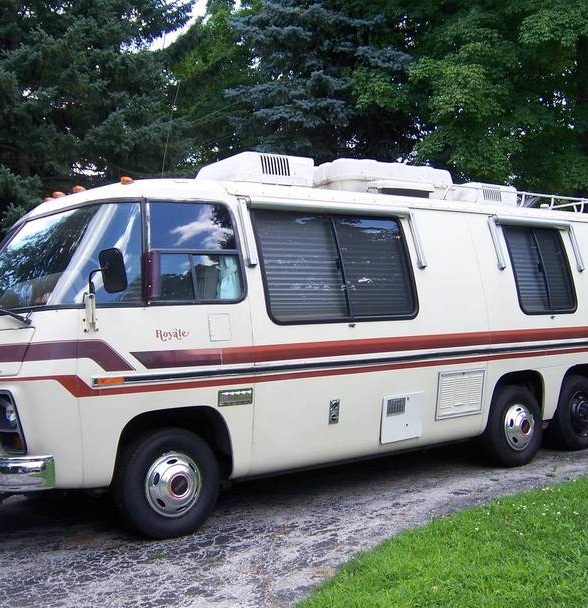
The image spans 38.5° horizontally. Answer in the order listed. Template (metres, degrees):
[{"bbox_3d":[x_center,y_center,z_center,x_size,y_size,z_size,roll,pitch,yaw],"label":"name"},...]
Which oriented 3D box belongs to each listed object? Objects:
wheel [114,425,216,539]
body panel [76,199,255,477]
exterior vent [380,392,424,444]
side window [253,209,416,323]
[{"bbox_3d":[-0.820,1.155,5.444,0.740,0.735,0.230,-1,-1,-38],"label":"wheel"},{"bbox_3d":[-0.820,0.229,5.364,1.280,1.800,0.220,-1,-1,-38],"label":"body panel"},{"bbox_3d":[0.855,0.896,6.625,0.450,0.370,0.050,-1,-1,-38],"label":"exterior vent"},{"bbox_3d":[0.358,-0.269,6.281,1.520,0.830,0.080,-1,-7,-38],"label":"side window"}]

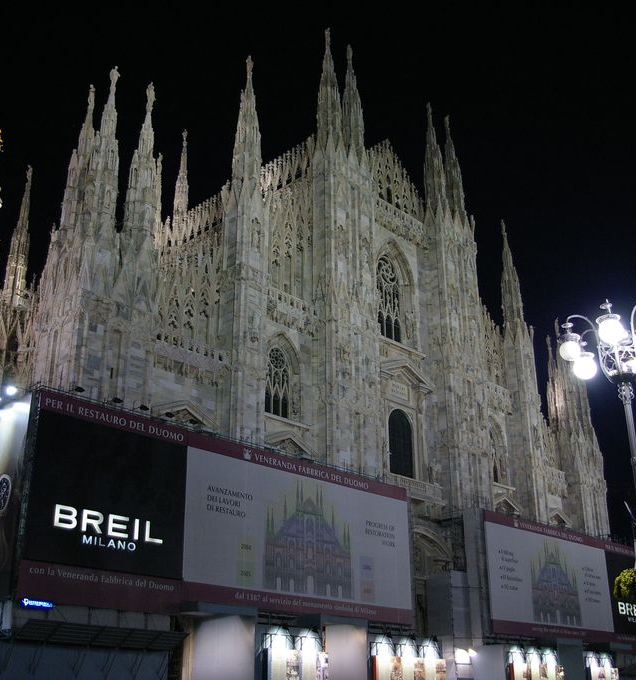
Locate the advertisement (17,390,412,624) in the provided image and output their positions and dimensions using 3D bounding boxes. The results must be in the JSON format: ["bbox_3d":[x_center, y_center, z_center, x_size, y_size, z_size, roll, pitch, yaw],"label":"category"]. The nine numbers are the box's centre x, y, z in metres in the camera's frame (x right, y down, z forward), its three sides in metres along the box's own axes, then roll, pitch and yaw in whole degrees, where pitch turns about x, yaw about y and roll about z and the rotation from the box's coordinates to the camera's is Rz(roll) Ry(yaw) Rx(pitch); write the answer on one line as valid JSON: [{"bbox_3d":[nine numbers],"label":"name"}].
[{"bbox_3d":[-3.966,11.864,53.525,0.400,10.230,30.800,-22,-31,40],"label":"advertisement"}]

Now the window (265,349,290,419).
[{"bbox_3d":[-3.148,3.185,65.878,0.400,5.600,2.440,-22,-31,40],"label":"window"}]

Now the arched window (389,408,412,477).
[{"bbox_3d":[7.202,8.933,74.316,0.400,6.020,3.200,-22,-31,40],"label":"arched window"}]

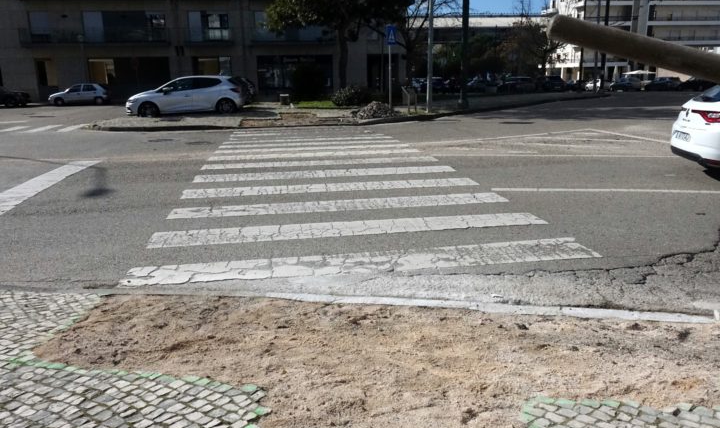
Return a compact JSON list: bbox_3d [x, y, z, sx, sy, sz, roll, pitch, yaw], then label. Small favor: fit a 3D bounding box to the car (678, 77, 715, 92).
[{"bbox_3d":[37.611,-14.367,60.000,4.300,1.460,1.780,-4,15,-11],"label":"car"}]

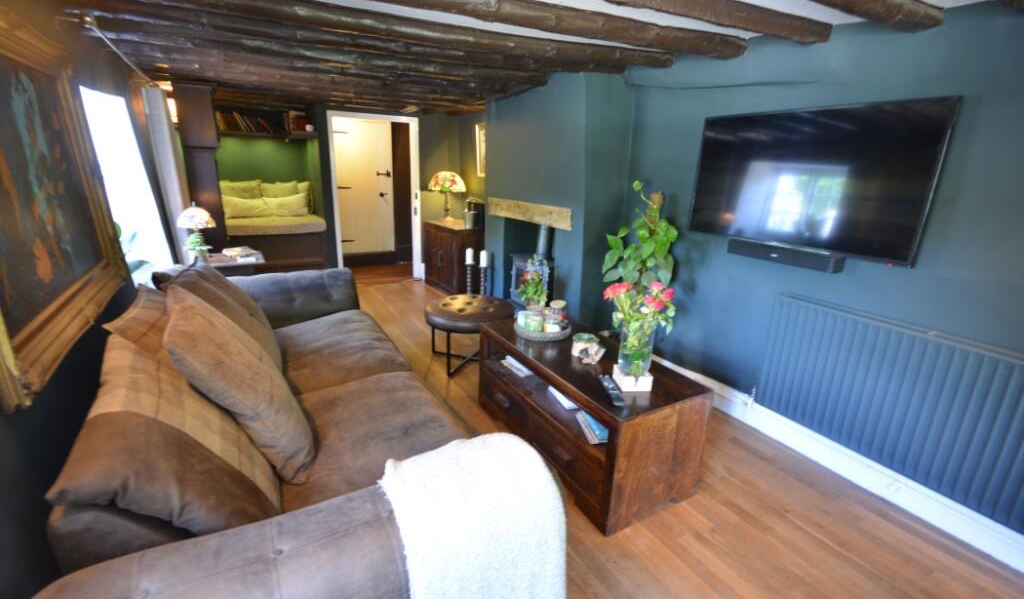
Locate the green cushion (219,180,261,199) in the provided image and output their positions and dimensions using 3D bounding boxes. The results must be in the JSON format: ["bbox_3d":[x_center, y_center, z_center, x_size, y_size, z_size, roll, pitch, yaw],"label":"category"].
[{"bbox_3d":[-3.346,-1.241,5.272,0.480,0.430,0.150,-8,4,-29],"label":"green cushion"}]

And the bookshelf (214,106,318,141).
[{"bbox_3d":[-2.905,-2.087,5.045,1.045,0.385,0.300,-7,18,-29],"label":"bookshelf"}]

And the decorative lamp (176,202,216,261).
[{"bbox_3d":[-2.737,-0.583,3.730,0.280,0.517,0.280,-8,19,-29],"label":"decorative lamp"}]

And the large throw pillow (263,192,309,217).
[{"bbox_3d":[-2.852,-1.173,5.355,0.500,0.310,0.150,-7,2,-29],"label":"large throw pillow"}]

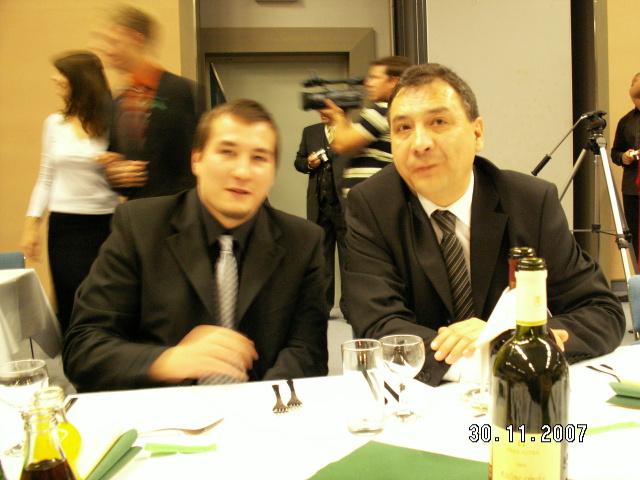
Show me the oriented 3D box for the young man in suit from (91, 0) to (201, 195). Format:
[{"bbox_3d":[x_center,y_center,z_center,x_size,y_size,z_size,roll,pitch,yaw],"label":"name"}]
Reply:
[{"bbox_3d":[-0.666,-0.008,2.518,0.560,1.810,0.420,3,6,37],"label":"young man in suit"}]

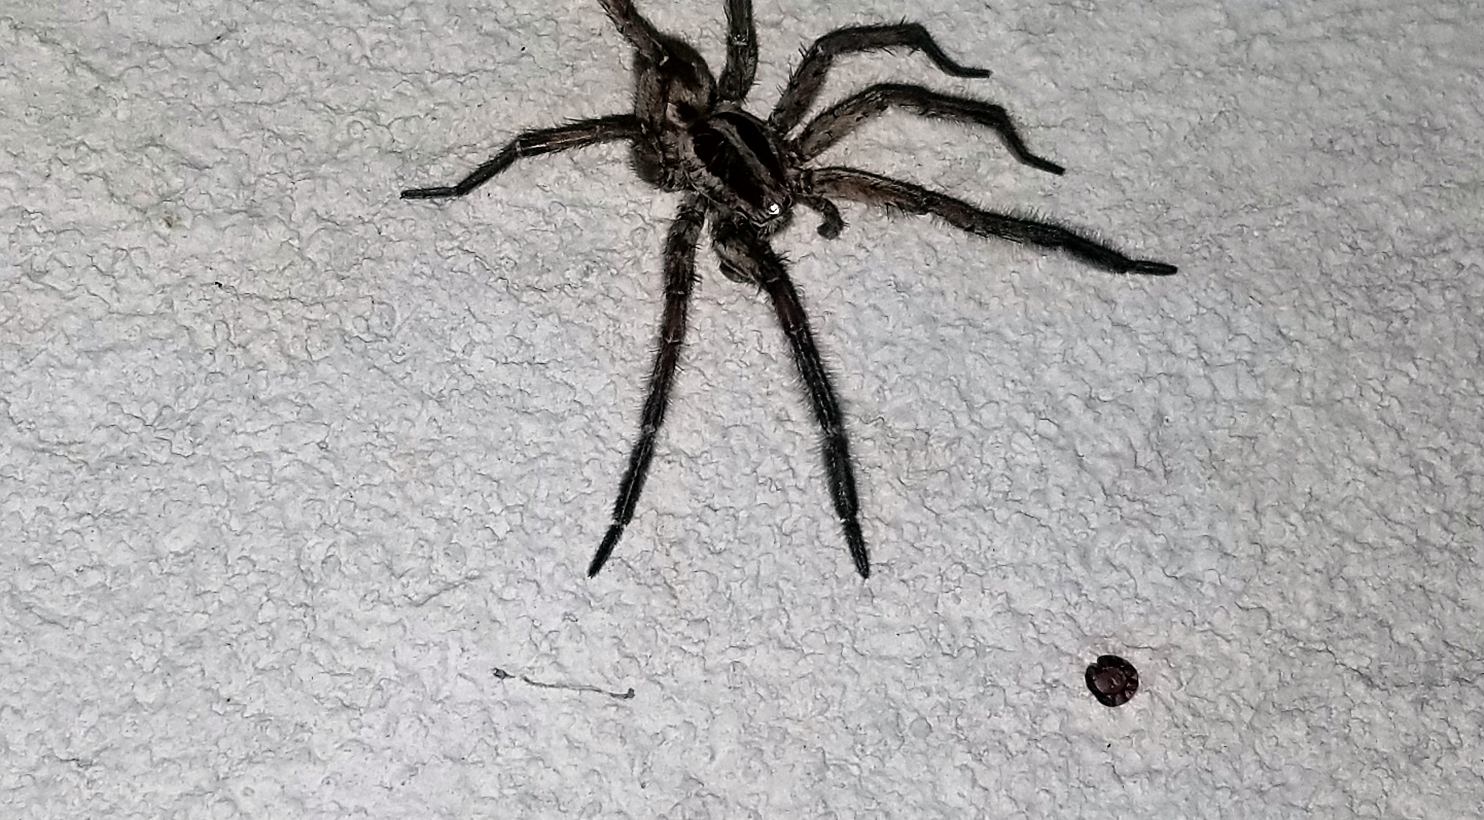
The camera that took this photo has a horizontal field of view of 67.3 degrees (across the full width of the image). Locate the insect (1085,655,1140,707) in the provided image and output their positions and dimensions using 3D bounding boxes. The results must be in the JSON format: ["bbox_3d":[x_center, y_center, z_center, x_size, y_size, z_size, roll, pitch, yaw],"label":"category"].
[{"bbox_3d":[0.040,0.029,0.120,0.006,0.002,0.006,0,62,0],"label":"insect"}]

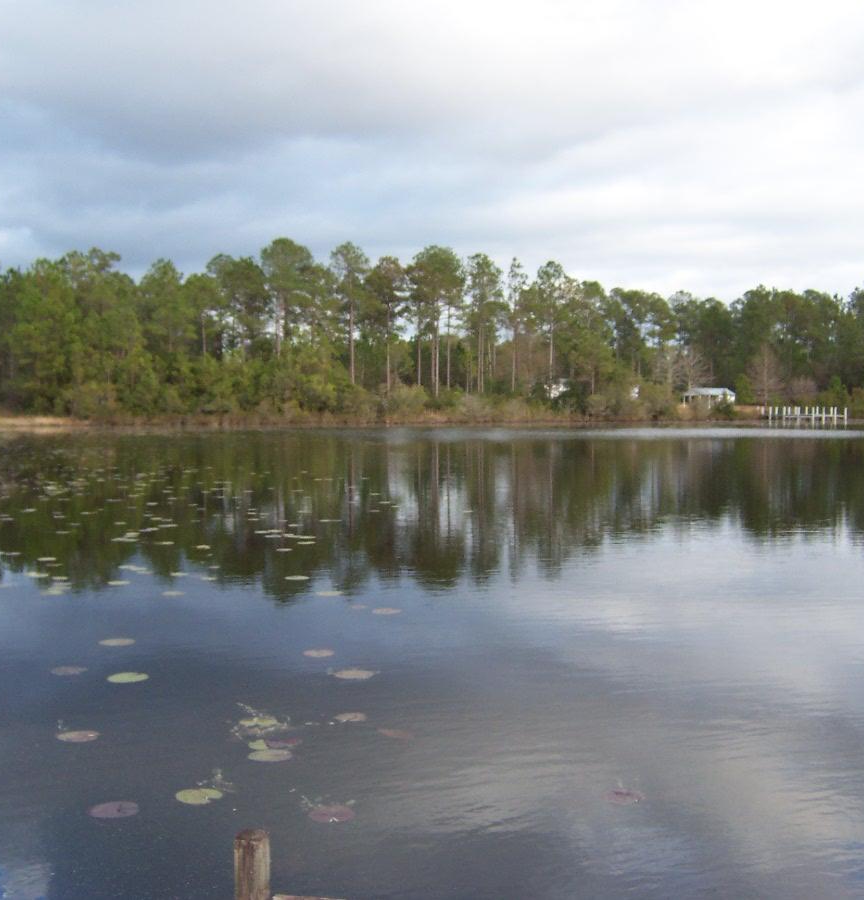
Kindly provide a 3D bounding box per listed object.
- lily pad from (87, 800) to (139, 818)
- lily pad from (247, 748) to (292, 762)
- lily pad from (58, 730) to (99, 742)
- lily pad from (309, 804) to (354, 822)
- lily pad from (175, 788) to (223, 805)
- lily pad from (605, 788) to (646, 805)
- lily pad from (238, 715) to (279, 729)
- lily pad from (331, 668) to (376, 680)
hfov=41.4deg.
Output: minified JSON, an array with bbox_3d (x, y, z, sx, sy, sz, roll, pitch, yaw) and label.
[{"bbox_3d":[-1.621,1.835,5.833,0.255,0.020,0.248,0,2,0],"label":"lily pad"},{"bbox_3d":[-0.951,1.801,6.736,0.259,0.020,0.247,0,2,0],"label":"lily pad"},{"bbox_3d":[-2.201,1.787,7.124,0.261,0.020,0.255,0,2,0],"label":"lily pad"},{"bbox_3d":[-0.507,1.837,5.776,0.222,0.020,0.232,0,2,0],"label":"lily pad"},{"bbox_3d":[-1.226,1.827,6.032,0.248,0.020,0.246,0,2,0],"label":"lily pad"},{"bbox_3d":[1.023,1.827,6.032,0.195,0.020,0.205,0,2,0],"label":"lily pad"},{"bbox_3d":[-1.129,1.774,7.458,0.244,0.020,0.248,0,2,0],"label":"lily pad"},{"bbox_3d":[-0.595,1.725,8.784,0.307,0.020,0.310,0,2,0],"label":"lily pad"}]

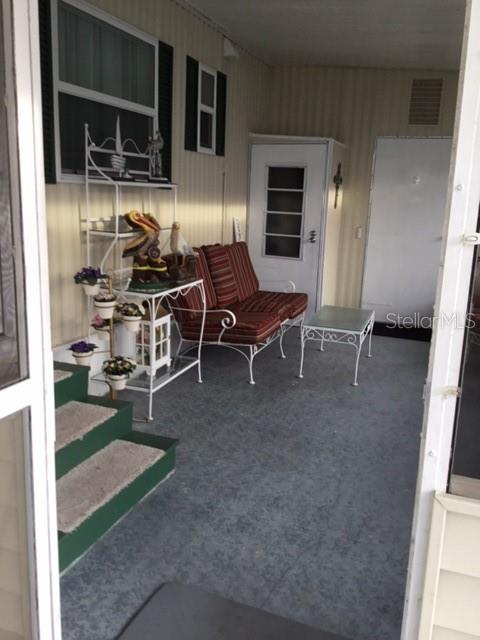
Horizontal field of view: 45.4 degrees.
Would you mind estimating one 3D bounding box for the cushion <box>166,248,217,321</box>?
[{"bbox_3d":[-0.415,-0.302,4.822,0.112,0.544,0.544,-8,8,24],"label":"cushion"}]

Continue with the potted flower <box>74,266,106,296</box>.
[{"bbox_3d":[-0.904,-0.226,3.466,0.189,0.171,0.189,2,12,0],"label":"potted flower"}]

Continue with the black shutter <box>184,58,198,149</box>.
[{"bbox_3d":[-0.406,-1.844,4.939,0.030,0.752,0.230,7,14,21],"label":"black shutter"}]

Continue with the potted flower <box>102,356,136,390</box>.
[{"bbox_3d":[-0.712,0.316,3.385,0.194,0.173,0.194,2,13,-1],"label":"potted flower"}]

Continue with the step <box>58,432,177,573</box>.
[{"bbox_3d":[-0.623,0.771,2.502,0.270,0.163,1.036,7,13,20],"label":"step"}]

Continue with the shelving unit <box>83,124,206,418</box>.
[{"bbox_3d":[-0.614,-0.350,3.974,0.514,1.818,0.827,7,14,21],"label":"shelving unit"}]

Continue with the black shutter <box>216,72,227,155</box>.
[{"bbox_3d":[-0.164,-1.895,5.292,0.028,0.723,0.239,7,13,20],"label":"black shutter"}]

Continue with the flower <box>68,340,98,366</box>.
[{"bbox_3d":[-0.961,0.215,3.518,0.189,0.160,0.189,7,13,20],"label":"flower"}]

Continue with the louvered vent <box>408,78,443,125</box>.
[{"bbox_3d":[1.966,-2.301,6.049,0.305,0.454,0.025,7,14,21],"label":"louvered vent"}]

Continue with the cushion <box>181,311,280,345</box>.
[{"bbox_3d":[-0.057,0.045,4.582,0.632,0.149,0.639,7,13,20],"label":"cushion"}]

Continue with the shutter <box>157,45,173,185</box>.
[{"bbox_3d":[-0.551,-1.529,4.351,0.028,1.046,0.220,7,13,20],"label":"shutter"}]

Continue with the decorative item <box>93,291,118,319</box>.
[{"bbox_3d":[-0.776,-0.089,3.308,0.128,0.143,0.128,2,13,-1],"label":"decorative item"}]

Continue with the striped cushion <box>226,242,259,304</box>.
[{"bbox_3d":[-0.042,-0.444,5.352,0.160,0.500,0.632,-10,7,23],"label":"striped cushion"}]

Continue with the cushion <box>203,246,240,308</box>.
[{"bbox_3d":[-0.209,-0.409,5.322,0.112,0.544,0.544,-8,8,24],"label":"cushion"}]

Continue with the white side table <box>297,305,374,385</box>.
[{"bbox_3d":[0.863,0.197,4.969,0.472,0.425,0.924,7,14,21],"label":"white side table"}]

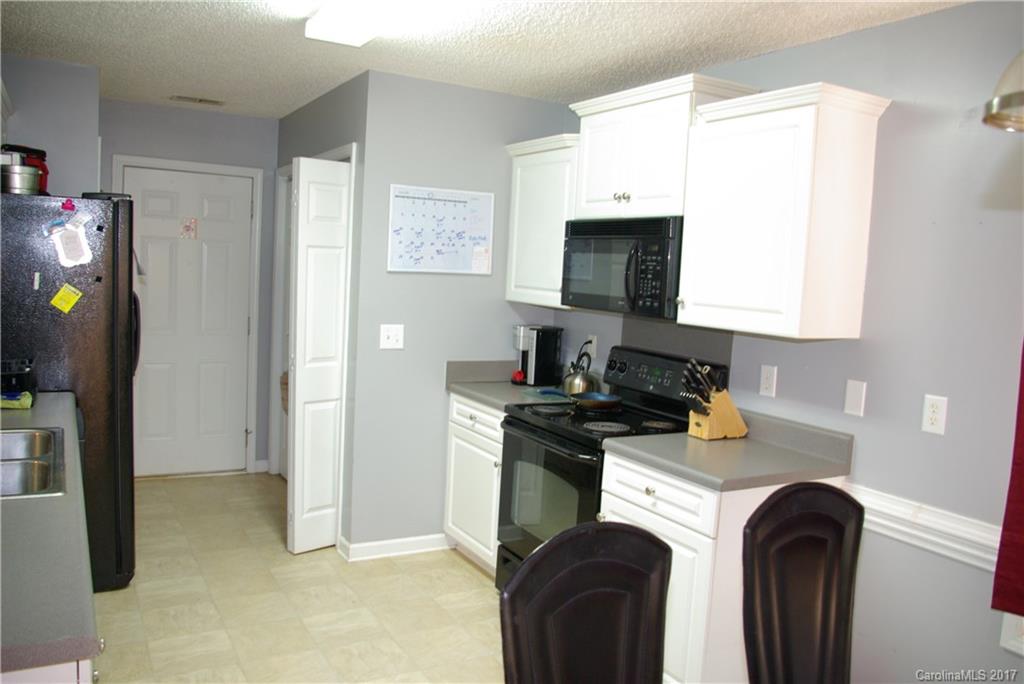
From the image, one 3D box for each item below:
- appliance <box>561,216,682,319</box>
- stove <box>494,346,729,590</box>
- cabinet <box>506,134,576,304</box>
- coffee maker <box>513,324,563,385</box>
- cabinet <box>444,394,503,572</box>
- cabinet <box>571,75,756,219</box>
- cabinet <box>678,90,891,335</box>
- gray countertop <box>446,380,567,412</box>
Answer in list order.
[{"bbox_3d":[0.593,-0.335,3.479,0.395,0.401,0.753,0,6,-31],"label":"appliance"},{"bbox_3d":[0.407,0.655,3.502,0.670,1.190,0.765,0,6,-31],"label":"stove"},{"bbox_3d":[0.270,-0.611,4.061,0.362,0.845,0.612,0,6,-31],"label":"cabinet"},{"bbox_3d":[0.146,0.083,4.315,0.245,0.320,0.160,0,6,-31],"label":"coffee maker"},{"bbox_3d":[0.077,0.739,4.119,0.631,0.873,0.607,0,6,-31],"label":"cabinet"},{"bbox_3d":[0.632,-0.812,3.443,0.366,0.539,0.838,0,6,-31],"label":"cabinet"},{"bbox_3d":[0.973,-0.455,2.868,0.363,0.830,0.632,0,6,-31],"label":"cabinet"},{"bbox_3d":[0.094,0.285,4.072,0.651,0.042,0.607,0,6,-31],"label":"gray countertop"}]

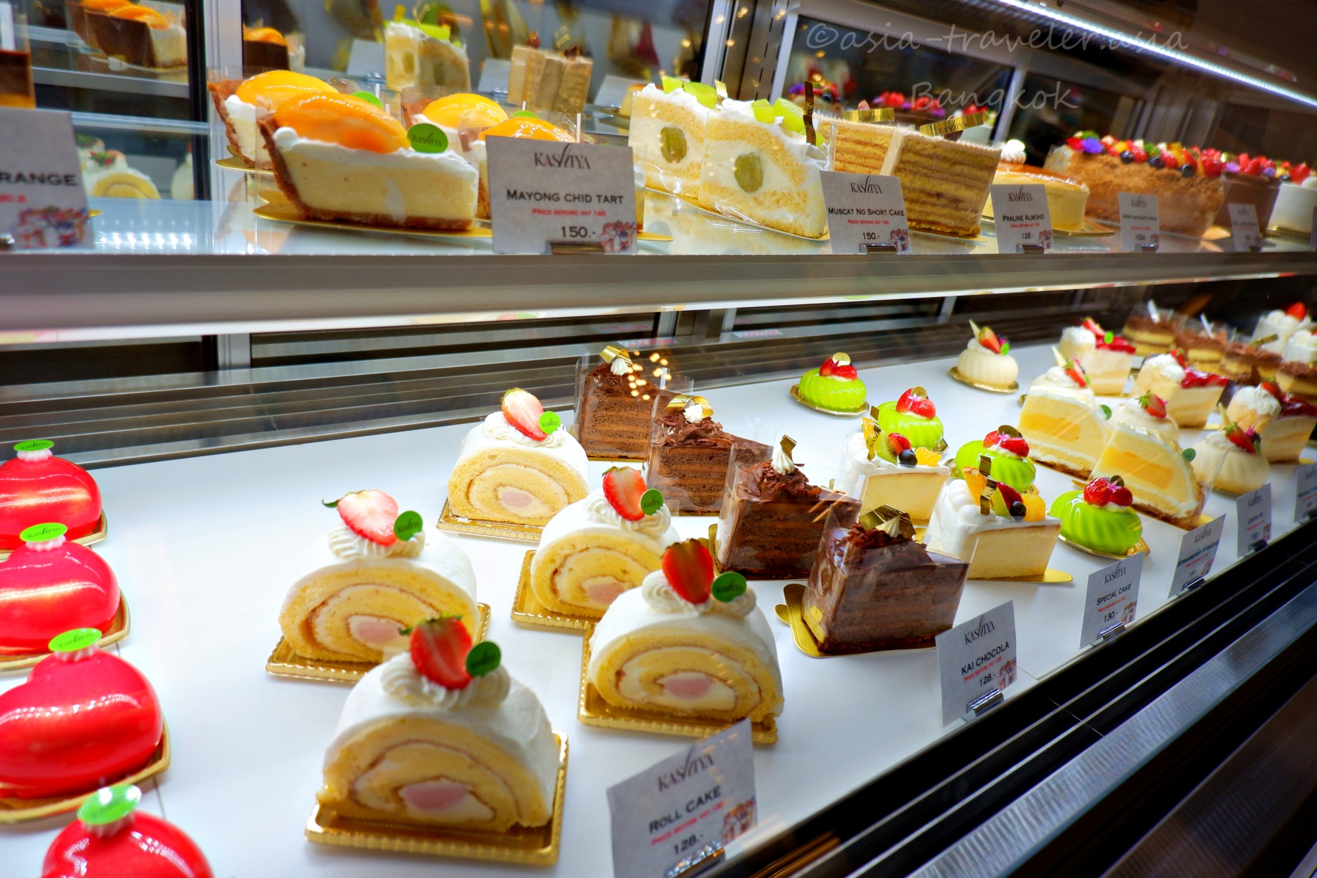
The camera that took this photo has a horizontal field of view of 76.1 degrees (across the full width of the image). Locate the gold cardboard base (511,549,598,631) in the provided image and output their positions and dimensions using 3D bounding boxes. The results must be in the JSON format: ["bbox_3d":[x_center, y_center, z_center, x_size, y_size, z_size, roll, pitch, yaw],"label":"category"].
[{"bbox_3d":[-0.032,0.088,0.484,0.096,0.006,0.062,9,26,-6],"label":"gold cardboard base"}]

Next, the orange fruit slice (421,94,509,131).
[{"bbox_3d":[-0.105,-0.177,0.456,0.047,0.018,0.033,6,27,-12],"label":"orange fruit slice"}]

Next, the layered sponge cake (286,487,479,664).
[{"bbox_3d":[-0.129,0.062,0.402,0.090,0.085,0.038,8,27,-8],"label":"layered sponge cake"}]

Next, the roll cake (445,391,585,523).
[{"bbox_3d":[-0.083,0.009,0.527,0.088,0.084,0.038,9,26,-7],"label":"roll cake"}]

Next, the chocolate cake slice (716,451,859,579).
[{"bbox_3d":[0.100,0.047,0.584,0.091,0.093,0.063,10,26,-2],"label":"chocolate cake slice"}]

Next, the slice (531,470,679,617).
[{"bbox_3d":[-0.026,0.058,0.514,0.097,0.090,0.045,9,26,-5],"label":"slice"}]

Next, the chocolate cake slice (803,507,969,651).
[{"bbox_3d":[0.143,0.083,0.508,0.091,0.082,0.057,8,24,-5],"label":"chocolate cake slice"}]

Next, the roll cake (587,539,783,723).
[{"bbox_3d":[0.017,0.088,0.411,0.093,0.086,0.038,9,26,-7],"label":"roll cake"}]

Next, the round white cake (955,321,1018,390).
[{"bbox_3d":[0.426,-0.109,1.063,0.077,0.068,0.077,9,26,-4],"label":"round white cake"}]

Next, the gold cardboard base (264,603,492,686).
[{"bbox_3d":[-0.150,0.107,0.467,0.106,0.008,0.076,8,26,-6],"label":"gold cardboard base"}]

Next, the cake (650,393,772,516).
[{"bbox_3d":[0.043,0.010,0.645,0.091,0.086,0.063,11,26,-1],"label":"cake"}]

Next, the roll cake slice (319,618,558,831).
[{"bbox_3d":[-0.090,0.117,0.367,0.099,0.093,0.046,8,26,-6],"label":"roll cake slice"}]

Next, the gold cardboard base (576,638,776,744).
[{"bbox_3d":[0.010,0.135,0.474,0.106,0.008,0.076,8,26,-6],"label":"gold cardboard base"}]

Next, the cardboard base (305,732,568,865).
[{"bbox_3d":[-0.088,0.143,0.352,0.096,0.006,0.062,9,26,-7],"label":"cardboard base"}]

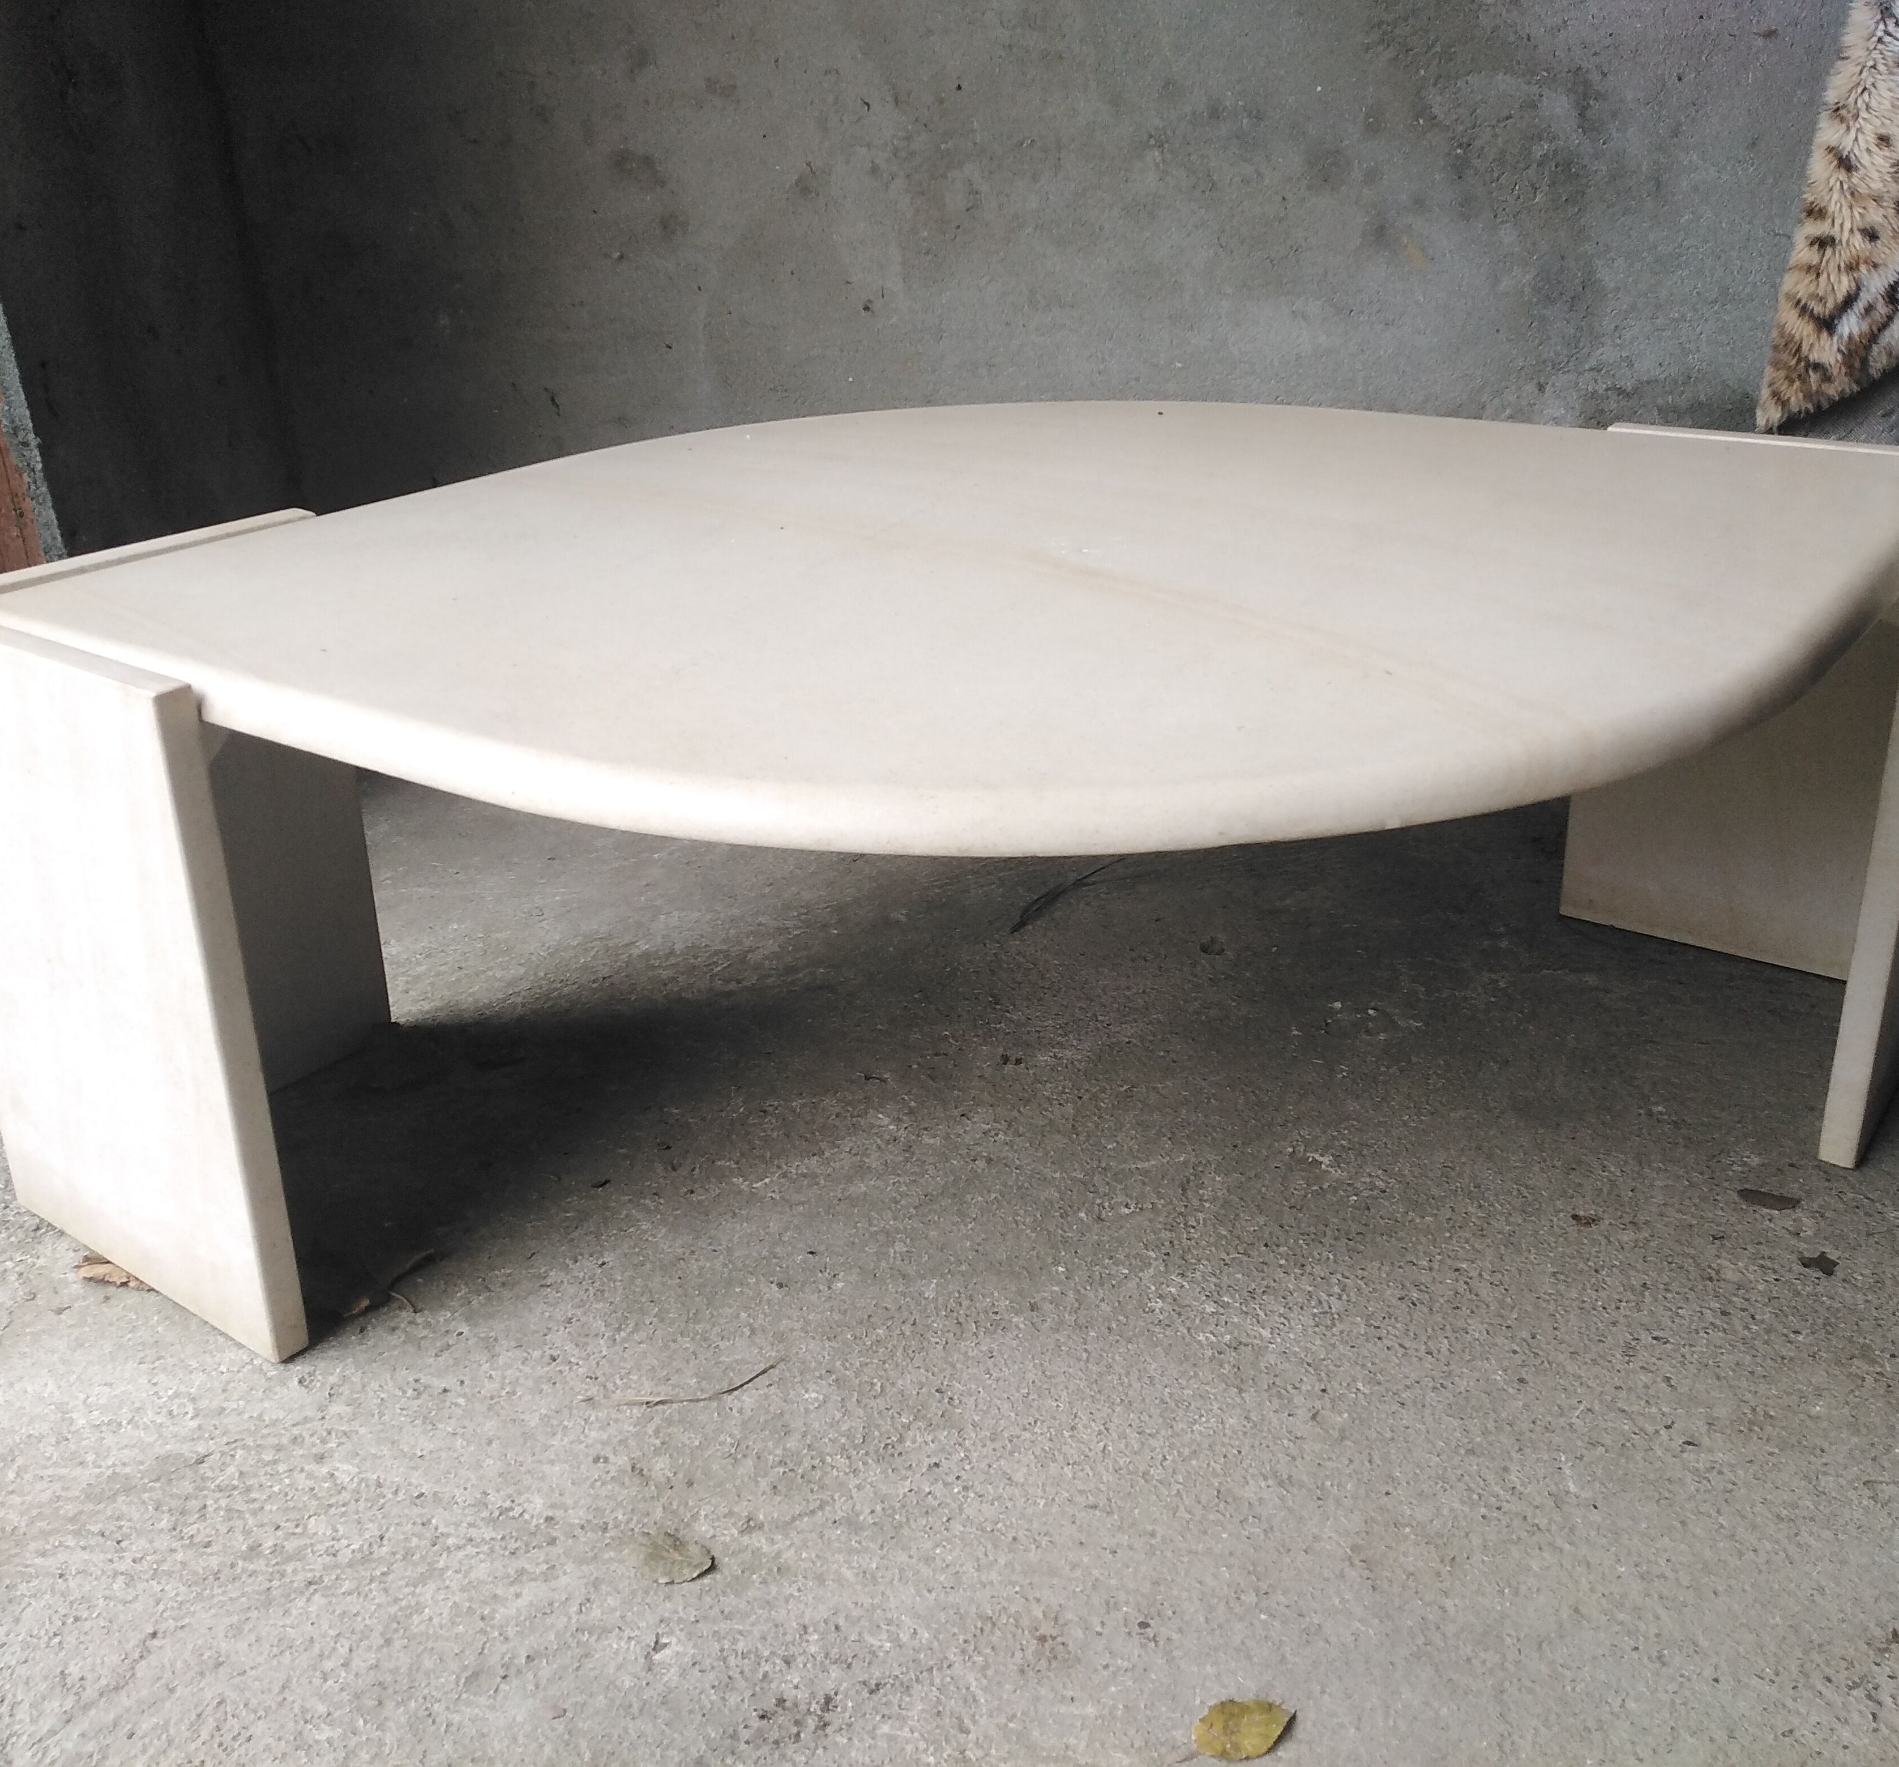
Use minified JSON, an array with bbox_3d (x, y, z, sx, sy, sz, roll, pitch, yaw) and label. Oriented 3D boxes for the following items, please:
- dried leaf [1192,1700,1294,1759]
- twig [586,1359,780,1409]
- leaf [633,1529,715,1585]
[{"bbox_3d":[0.122,0.345,0.727,0.044,0.008,0.029,-9,23,-16],"label":"dried leaf"},{"bbox_3d":[-0.143,0.276,0.960,0.112,0.006,0.023,-8,23,-16],"label":"twig"},{"bbox_3d":[-0.131,0.315,0.825,0.044,0.006,0.030,8,25,23],"label":"leaf"}]

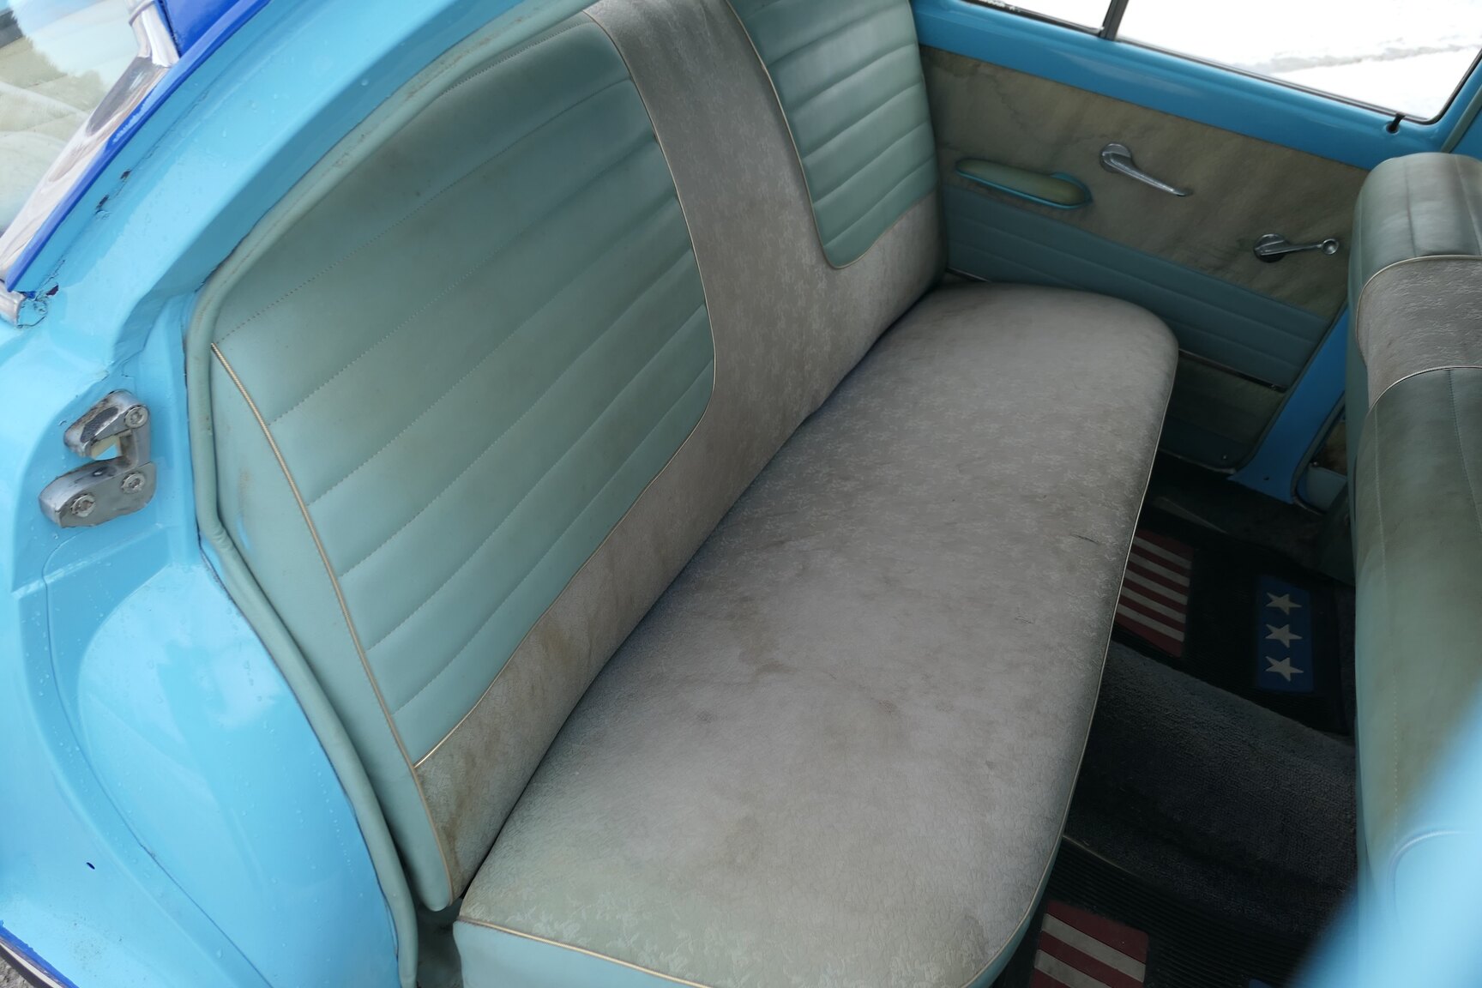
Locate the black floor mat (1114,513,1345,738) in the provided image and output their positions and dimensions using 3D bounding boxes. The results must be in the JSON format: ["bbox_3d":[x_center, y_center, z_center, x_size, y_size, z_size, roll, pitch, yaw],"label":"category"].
[{"bbox_3d":[0.758,0.172,1.560,0.398,0.020,0.388,24,42,14],"label":"black floor mat"}]

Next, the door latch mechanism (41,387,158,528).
[{"bbox_3d":[-0.378,-0.020,0.580,0.019,0.066,0.065,24,30,14],"label":"door latch mechanism"}]

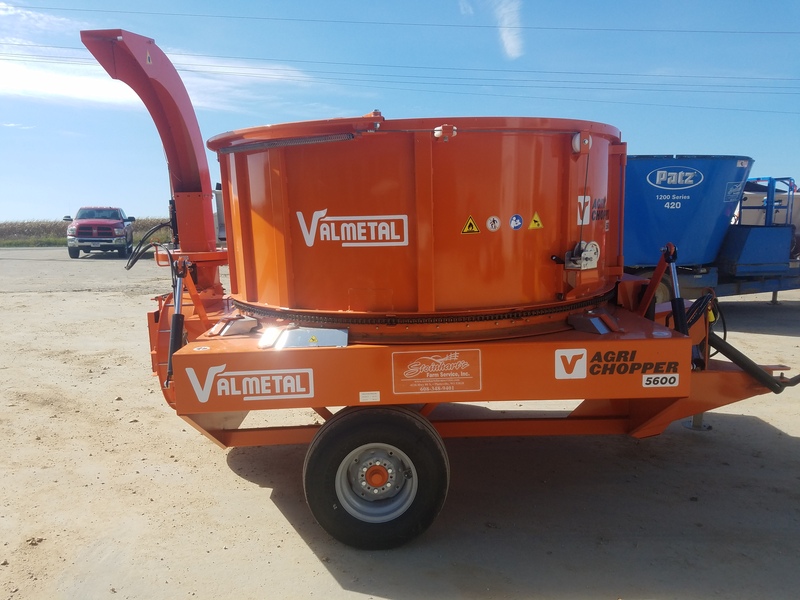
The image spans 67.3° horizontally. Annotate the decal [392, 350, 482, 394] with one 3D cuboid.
[{"bbox_3d":[0.180,0.348,2.905,0.440,0.210,0.010,-2,9,-1],"label":"decal"}]

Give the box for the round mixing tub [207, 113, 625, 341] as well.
[{"bbox_3d":[0.127,-0.512,4.186,2.713,1.070,2.713,-1,8,0],"label":"round mixing tub"}]

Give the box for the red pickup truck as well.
[{"bbox_3d":[-12.618,-2.905,25.527,2.350,1.970,6.200,-5,9,-22],"label":"red pickup truck"}]

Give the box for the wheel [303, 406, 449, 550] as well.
[{"bbox_3d":[-0.119,0.871,3.106,0.755,0.755,0.270,-2,9,-1],"label":"wheel"}]

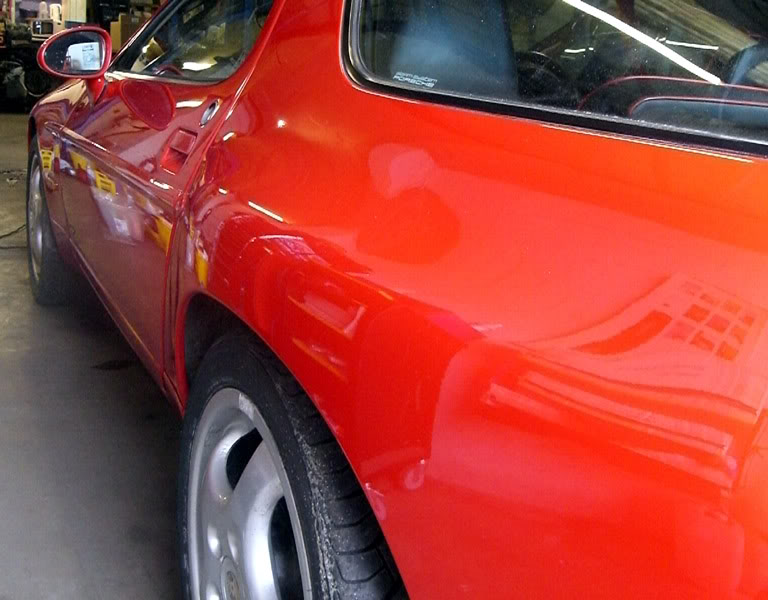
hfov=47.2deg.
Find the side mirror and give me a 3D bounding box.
[{"bbox_3d":[-0.853,-0.652,2.420,0.200,0.190,0.140,-2,16,-28],"label":"side mirror"}]

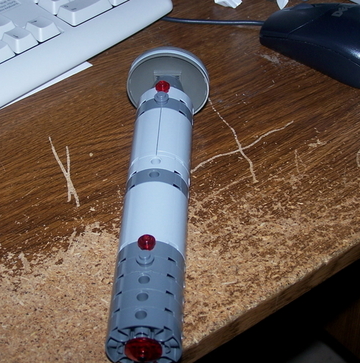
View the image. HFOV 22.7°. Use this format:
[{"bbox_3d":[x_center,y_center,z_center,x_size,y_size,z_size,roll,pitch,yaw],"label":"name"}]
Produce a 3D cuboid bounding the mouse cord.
[{"bbox_3d":[0.024,-0.111,0.620,0.073,0.004,0.006,4,40,1],"label":"mouse cord"}]

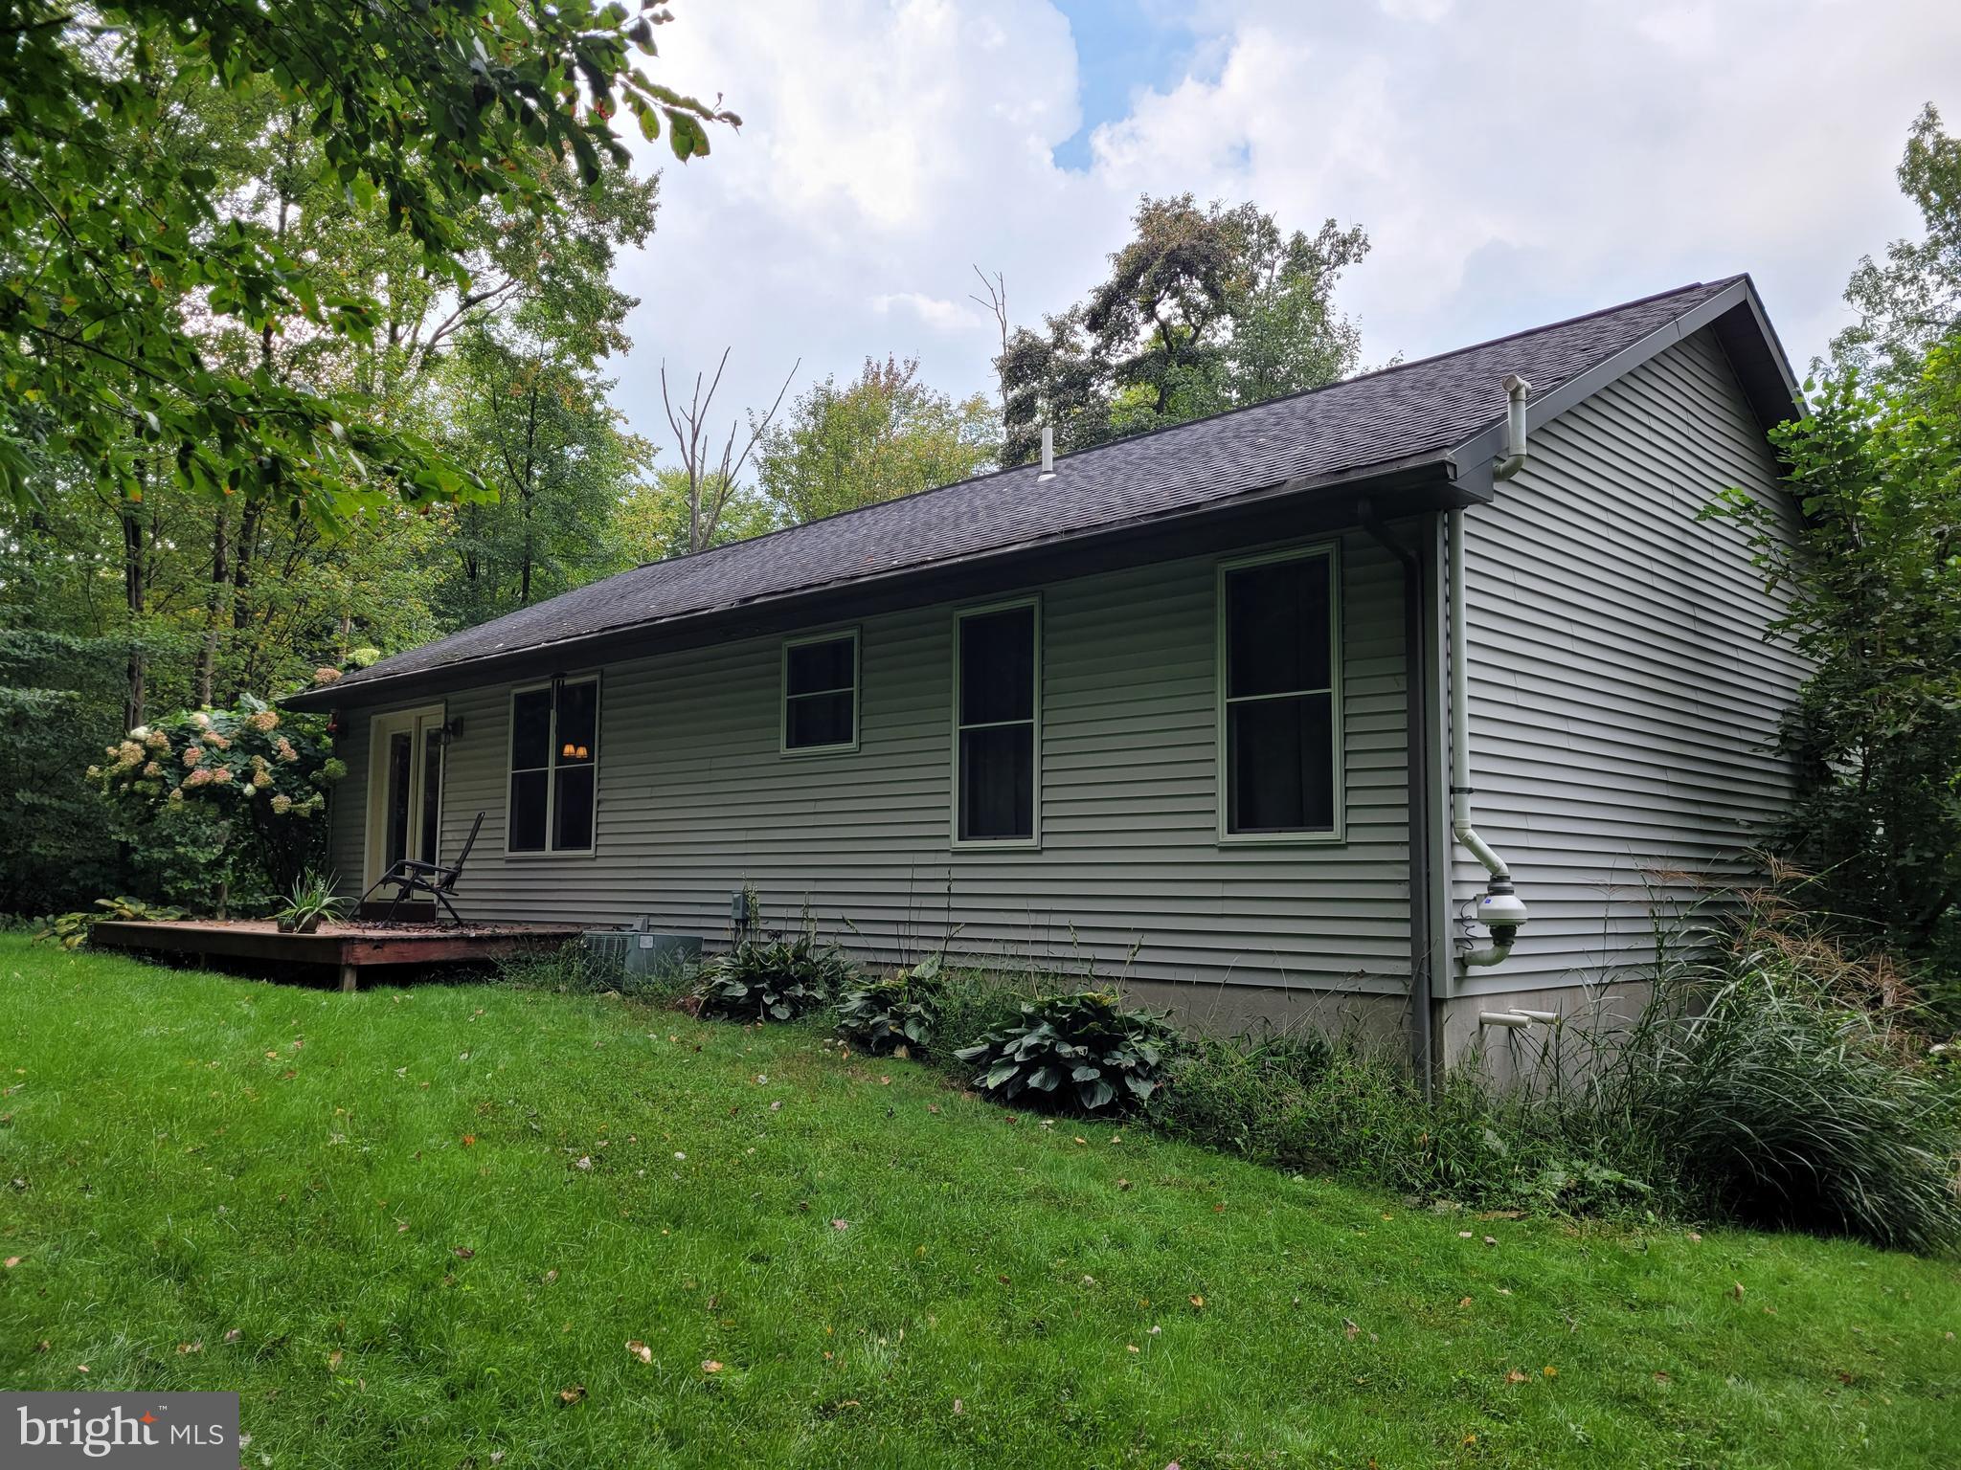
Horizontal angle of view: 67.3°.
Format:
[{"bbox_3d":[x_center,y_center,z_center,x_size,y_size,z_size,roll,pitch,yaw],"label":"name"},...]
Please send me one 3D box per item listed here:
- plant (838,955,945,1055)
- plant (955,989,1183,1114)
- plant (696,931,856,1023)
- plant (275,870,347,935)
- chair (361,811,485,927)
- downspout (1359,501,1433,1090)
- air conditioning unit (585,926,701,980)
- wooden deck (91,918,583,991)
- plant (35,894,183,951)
[{"bbox_3d":[-0.585,1.730,9.450,0.700,0.560,0.680,1,-6,0],"label":"plant"},{"bbox_3d":[0.475,1.708,7.950,1.180,0.580,1.100,1,-6,0],"label":"plant"},{"bbox_3d":[-1.465,1.739,10.550,1.100,0.580,1.000,1,-6,0],"label":"plant"},{"bbox_3d":[-5.552,1.386,12.200,0.600,0.520,0.570,-5,-8,45],"label":"plant"},{"bbox_3d":[-5.337,1.274,14.000,1.100,1.100,0.660,3,-6,-20],"label":"chair"},{"bbox_3d":[2.127,0.326,7.613,0.080,3.070,0.510,-5,-8,45],"label":"downspout"},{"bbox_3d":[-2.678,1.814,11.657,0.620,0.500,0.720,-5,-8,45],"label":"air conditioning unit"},{"bbox_3d":[-6.171,2.025,14.256,6.550,0.415,2.620,-5,-8,45],"label":"wooden deck"},{"bbox_3d":[-9.326,2.013,15.800,1.400,0.520,1.300,-5,-8,45],"label":"plant"}]

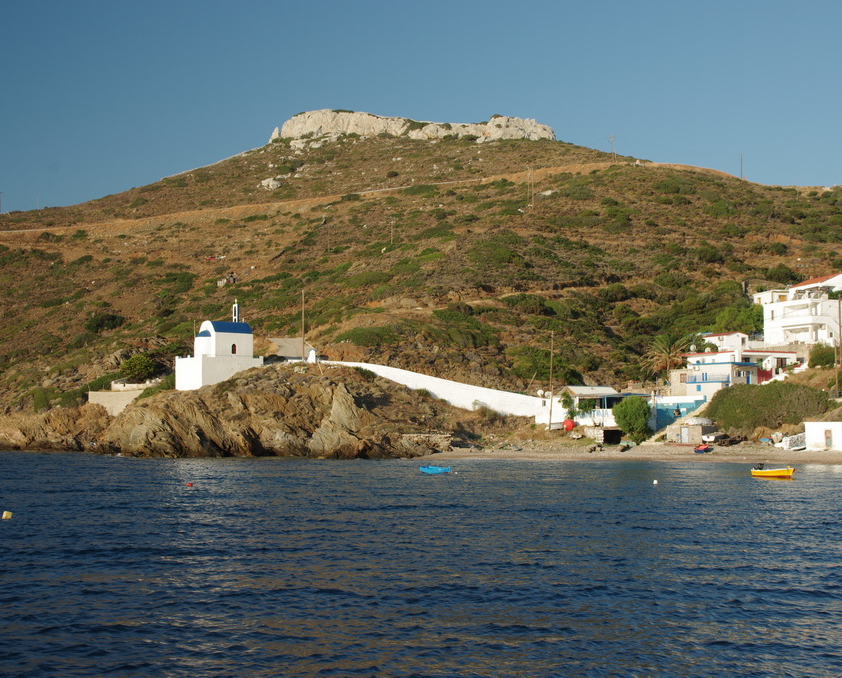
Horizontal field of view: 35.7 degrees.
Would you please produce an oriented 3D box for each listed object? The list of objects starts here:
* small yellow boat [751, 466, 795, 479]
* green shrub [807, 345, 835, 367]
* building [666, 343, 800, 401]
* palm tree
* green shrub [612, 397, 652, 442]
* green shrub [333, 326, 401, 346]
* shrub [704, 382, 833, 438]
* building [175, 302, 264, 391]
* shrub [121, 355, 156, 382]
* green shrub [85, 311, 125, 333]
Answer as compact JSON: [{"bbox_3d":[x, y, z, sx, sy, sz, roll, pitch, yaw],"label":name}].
[{"bbox_3d":[30.780,11.610,114.000,3.900,1.100,1.550,-1,-3,22],"label":"small yellow boat"},{"bbox_3d":[52.780,2.330,172.070,3.430,2.950,3.500,-1,-4,17],"label":"green shrub"},{"bbox_3d":[42.460,4.590,177.950,12.230,6.820,11.650,1,-4,-26],"label":"building"},{"bbox_3d":[33.040,2.480,175.000,6.900,7.000,6.900,-1,-3,11],"label":"palm tree"},{"bbox_3d":[24.620,9.370,152.000,4.300,5.300,4.200,0,-3,9],"label":"green shrub"},{"bbox_3d":[-8.440,-0.380,207.830,10.570,2.770,6.000,0,-3,0],"label":"green shrub"},{"bbox_3d":[41.890,8.590,158.330,14.260,6.310,8.000,-1,-4,8],"label":"shrub"},{"bbox_3d":[-27.420,1.200,177.890,9.600,11.300,6.900,3,-5,-41],"label":"building"},{"bbox_3d":[-39.380,4.110,182.000,5.200,3.900,4.800,1,-3,-12],"label":"shrub"},{"bbox_3d":[-53.160,-2.780,220.000,6.500,3.500,5.800,1,-3,-13],"label":"green shrub"}]

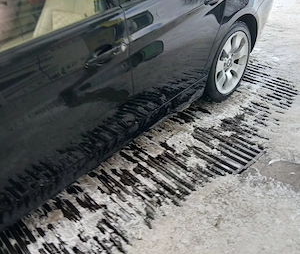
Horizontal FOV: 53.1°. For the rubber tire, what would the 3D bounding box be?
[{"bbox_3d":[0.554,-0.520,2.355,0.228,0.634,0.634,26,47,37],"label":"rubber tire"}]

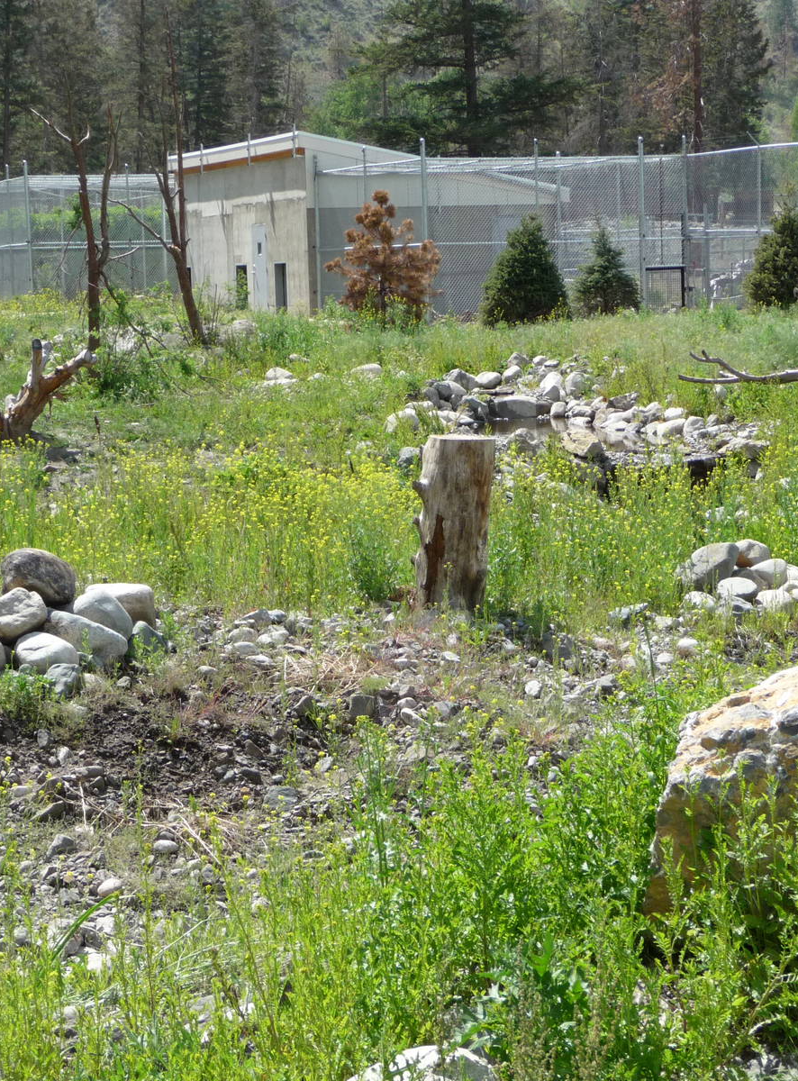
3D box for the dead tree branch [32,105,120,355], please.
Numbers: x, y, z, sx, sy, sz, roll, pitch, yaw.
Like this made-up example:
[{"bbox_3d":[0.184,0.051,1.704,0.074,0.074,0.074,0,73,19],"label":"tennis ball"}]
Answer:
[{"bbox_3d":[-4.510,-4.195,39.000,1.244,3.825,1.100,-2,6,0],"label":"dead tree branch"}]

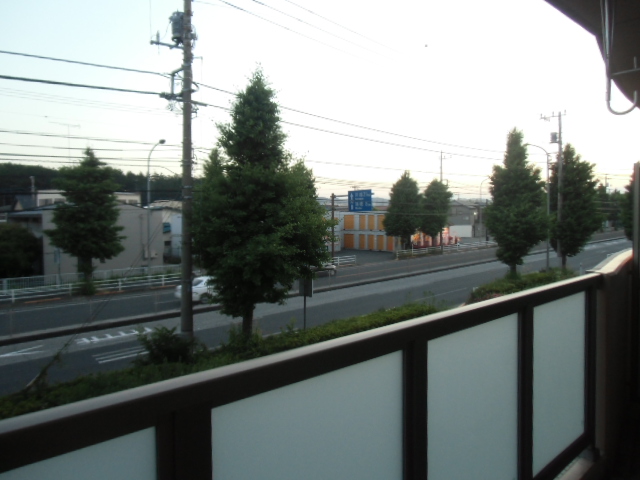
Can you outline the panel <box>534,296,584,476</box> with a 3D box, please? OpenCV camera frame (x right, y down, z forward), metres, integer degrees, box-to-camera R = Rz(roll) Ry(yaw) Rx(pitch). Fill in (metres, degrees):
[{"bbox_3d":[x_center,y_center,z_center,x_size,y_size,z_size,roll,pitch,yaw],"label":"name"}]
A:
[{"bbox_3d":[1.286,0.727,2.367,0.687,0.830,0.030,-2,2,-42],"label":"panel"}]

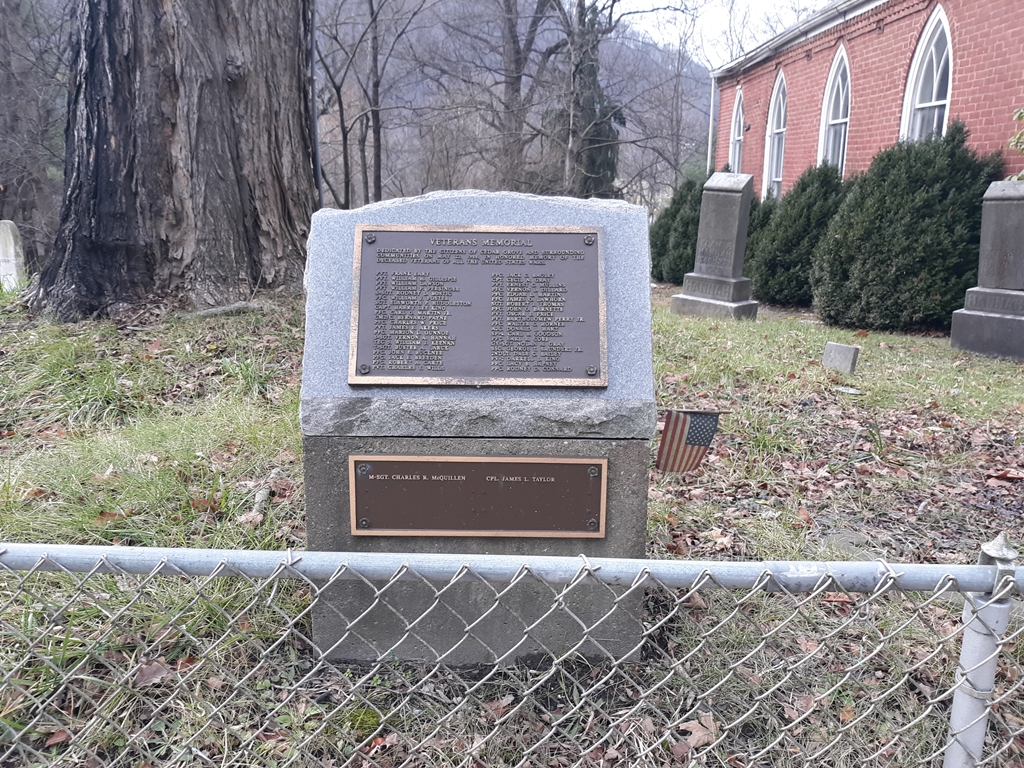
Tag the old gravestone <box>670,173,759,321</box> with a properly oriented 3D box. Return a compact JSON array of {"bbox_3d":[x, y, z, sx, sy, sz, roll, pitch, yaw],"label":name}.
[{"bbox_3d":[1.807,-1.217,7.208,0.599,1.199,0.420,15,21,39],"label":"old gravestone"}]

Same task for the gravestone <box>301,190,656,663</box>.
[{"bbox_3d":[-0.099,0.124,2.706,1.062,1.468,0.480,0,15,2],"label":"gravestone"}]

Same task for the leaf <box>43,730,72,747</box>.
[{"bbox_3d":[-1.223,0.957,2.233,0.075,0.015,0.038,-10,18,-34],"label":"leaf"}]

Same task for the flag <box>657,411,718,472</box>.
[{"bbox_3d":[0.648,0.216,3.060,0.228,0.235,0.060,0,15,0],"label":"flag"}]

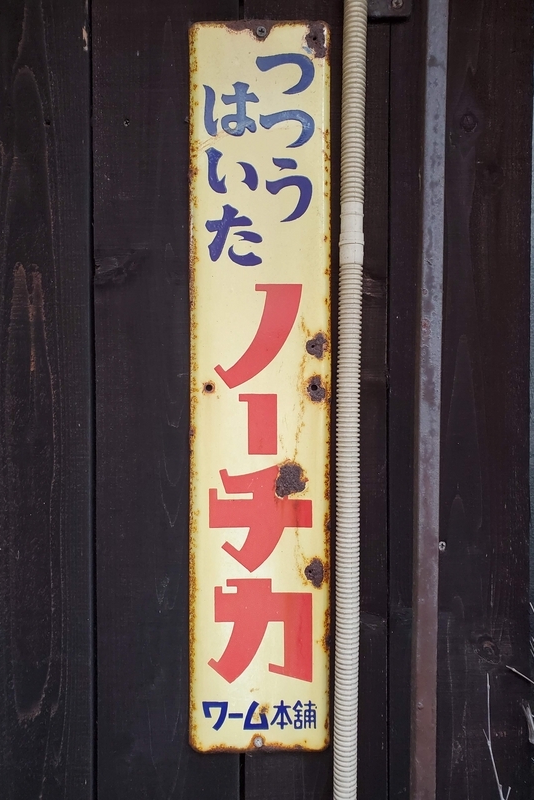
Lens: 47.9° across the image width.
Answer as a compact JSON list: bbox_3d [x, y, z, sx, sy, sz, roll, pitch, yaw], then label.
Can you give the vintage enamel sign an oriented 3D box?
[{"bbox_3d":[-0.006,-0.011,0.509,0.118,0.615,0.013,0,1,0],"label":"vintage enamel sign"}]

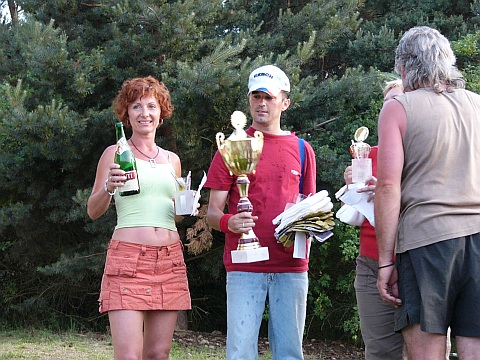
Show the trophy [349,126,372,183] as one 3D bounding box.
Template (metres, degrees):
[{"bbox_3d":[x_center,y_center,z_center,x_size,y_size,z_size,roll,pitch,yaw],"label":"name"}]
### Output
[{"bbox_3d":[0.500,-0.105,4.550,0.092,0.232,0.083,0,3,5],"label":"trophy"}]

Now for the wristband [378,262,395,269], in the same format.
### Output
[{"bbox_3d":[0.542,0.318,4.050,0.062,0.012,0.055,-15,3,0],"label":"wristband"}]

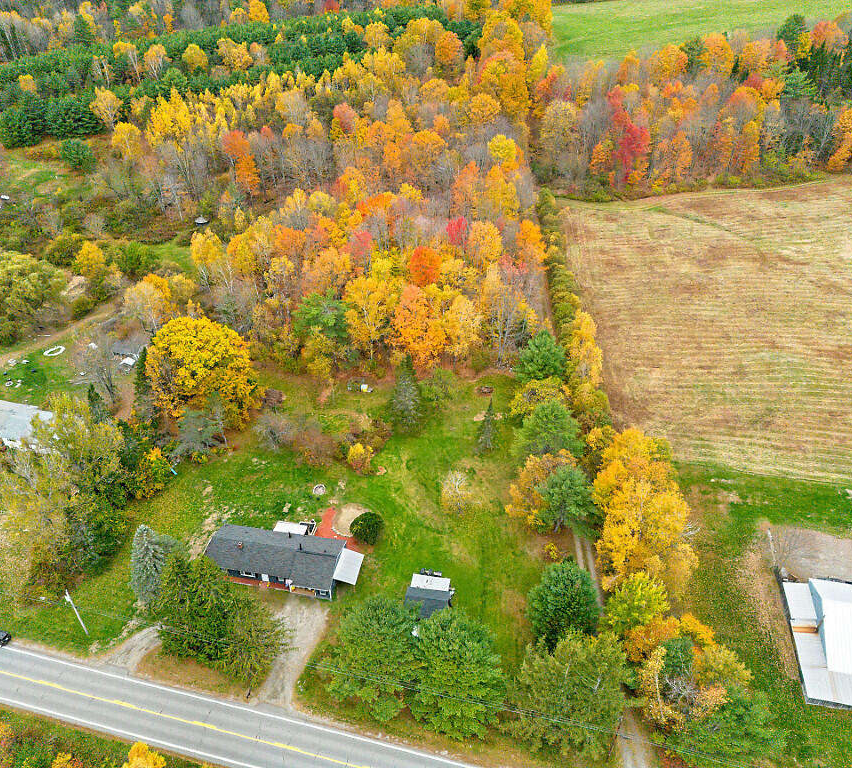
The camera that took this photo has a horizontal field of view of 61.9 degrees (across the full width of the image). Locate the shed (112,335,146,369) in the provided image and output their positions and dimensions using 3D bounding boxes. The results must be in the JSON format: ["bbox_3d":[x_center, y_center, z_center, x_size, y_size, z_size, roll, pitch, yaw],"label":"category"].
[{"bbox_3d":[-71.000,-7.824,169.864,6.900,3.900,7.000,5,37,6],"label":"shed"}]

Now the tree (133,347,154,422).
[{"bbox_3d":[-57.400,-0.450,145.200,4.800,17.000,4.800,0,38,0],"label":"tree"}]

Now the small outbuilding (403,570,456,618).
[{"bbox_3d":[0.165,34.377,113.338,6.700,3.300,8.200,6,37,8],"label":"small outbuilding"}]

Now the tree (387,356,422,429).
[{"bbox_3d":[-3.940,1.200,143.300,6.400,17.000,6.400,0,38,0],"label":"tree"}]

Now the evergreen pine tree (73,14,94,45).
[{"bbox_3d":[-216.232,-221.154,447.151,10.500,17.000,10.500,0,36,0],"label":"evergreen pine tree"}]

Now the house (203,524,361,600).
[{"bbox_3d":[-23.653,29.464,118.969,25.200,4.500,10.600,6,37,8],"label":"house"}]

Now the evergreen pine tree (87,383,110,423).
[{"bbox_3d":[-69.153,3.876,149.094,4.300,9.800,4.300,0,36,0],"label":"evergreen pine tree"}]

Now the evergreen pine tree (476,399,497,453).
[{"bbox_3d":[12.665,7.988,141.351,4.000,12.400,4.000,0,36,0],"label":"evergreen pine tree"}]

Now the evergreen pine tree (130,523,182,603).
[{"bbox_3d":[-42.900,27.200,111.400,6.500,15.200,6.500,0,38,0],"label":"evergreen pine tree"}]

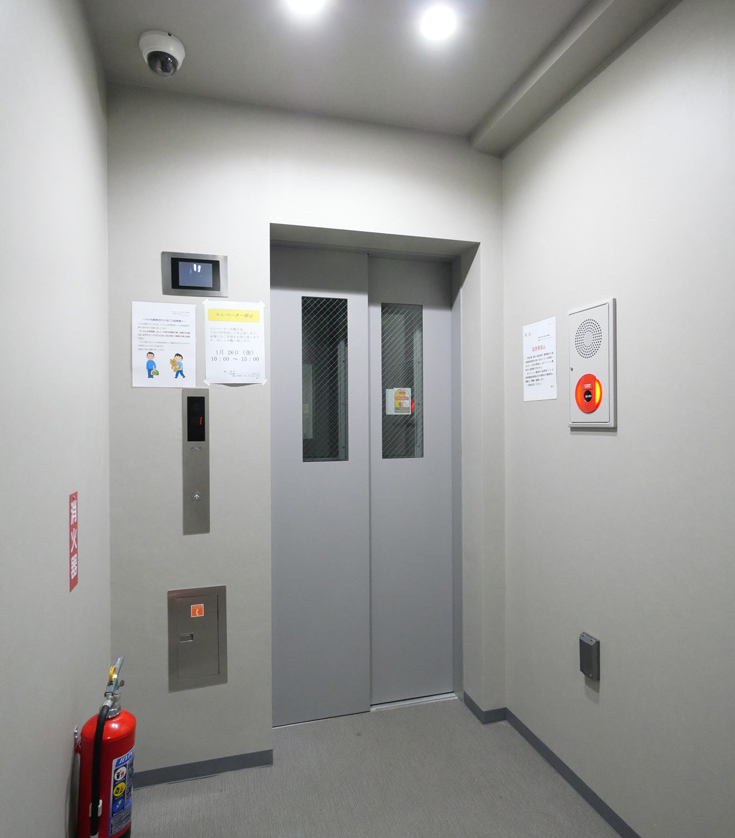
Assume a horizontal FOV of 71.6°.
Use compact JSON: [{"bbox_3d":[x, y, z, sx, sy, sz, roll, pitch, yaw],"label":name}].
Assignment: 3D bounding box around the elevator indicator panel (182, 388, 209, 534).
[{"bbox_3d":[-0.610,0.152,1.817,0.091,0.520,0.012,0,0,-16],"label":"elevator indicator panel"}]

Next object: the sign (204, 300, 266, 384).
[{"bbox_3d":[-0.482,-0.279,1.861,0.209,0.298,0.006,0,0,-16],"label":"sign"}]

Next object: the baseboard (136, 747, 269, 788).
[{"bbox_3d":[-0.608,1.252,1.807,0.543,0.057,0.010,0,0,-16],"label":"baseboard"}]

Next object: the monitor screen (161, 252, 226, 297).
[{"bbox_3d":[-0.613,-0.515,1.822,0.222,0.152,0.014,0,0,-16],"label":"monitor screen"}]

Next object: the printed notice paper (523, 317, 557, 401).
[{"bbox_3d":[0.649,-0.219,1.933,0.006,0.298,0.206,0,0,-16],"label":"printed notice paper"}]

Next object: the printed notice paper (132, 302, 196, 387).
[{"bbox_3d":[-0.713,-0.259,1.795,0.210,0.296,0.006,0,0,-16],"label":"printed notice paper"}]

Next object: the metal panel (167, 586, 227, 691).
[{"bbox_3d":[-0.601,0.783,1.811,0.199,0.353,0.015,0,0,-16],"label":"metal panel"}]

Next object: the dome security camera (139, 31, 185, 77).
[{"bbox_3d":[-0.643,-1.126,1.603,0.134,0.088,0.134,0,0,0],"label":"dome security camera"}]

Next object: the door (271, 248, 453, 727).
[{"bbox_3d":[-0.012,0.277,2.246,0.855,1.995,0.060,0,0,-16],"label":"door"}]

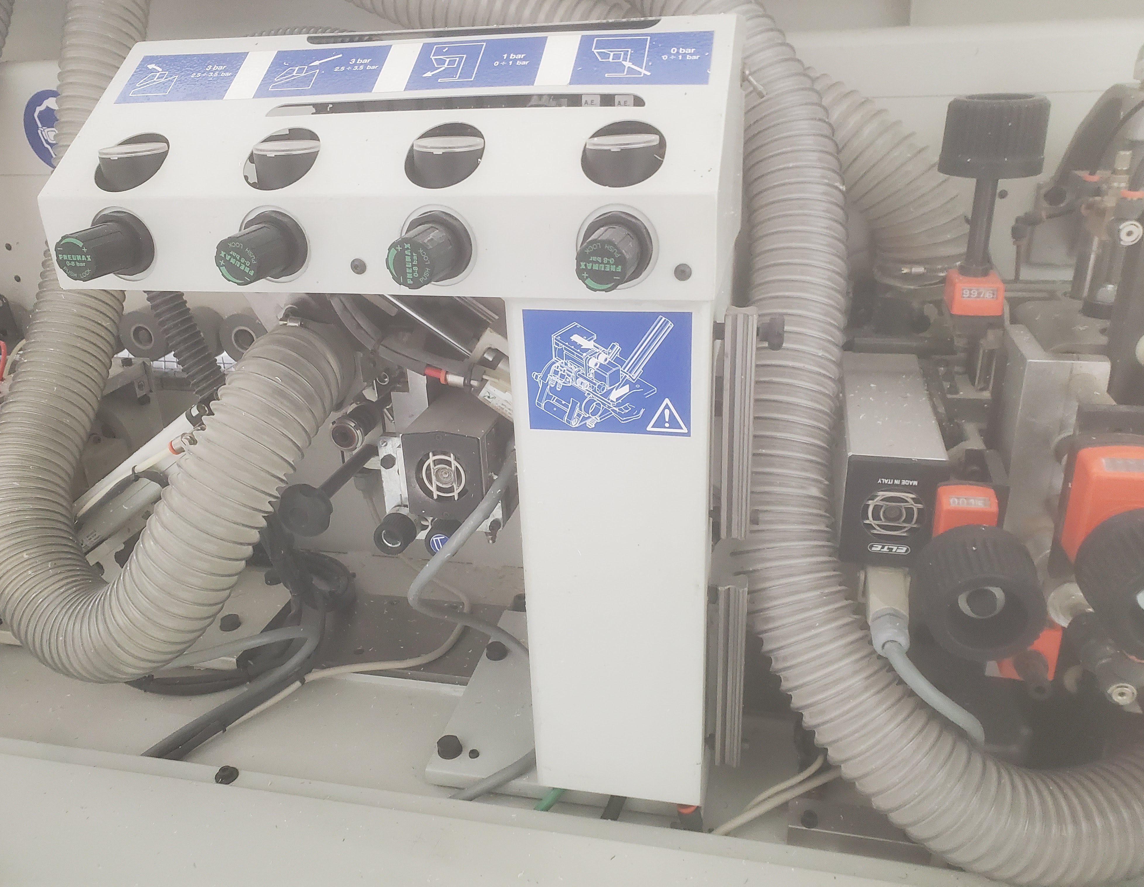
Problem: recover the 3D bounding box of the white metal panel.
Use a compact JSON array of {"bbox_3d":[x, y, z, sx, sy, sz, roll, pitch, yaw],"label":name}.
[{"bbox_3d":[-0.112,-0.178,0.549,0.410,0.143,0.131,3,24,12],"label":"white metal panel"}]

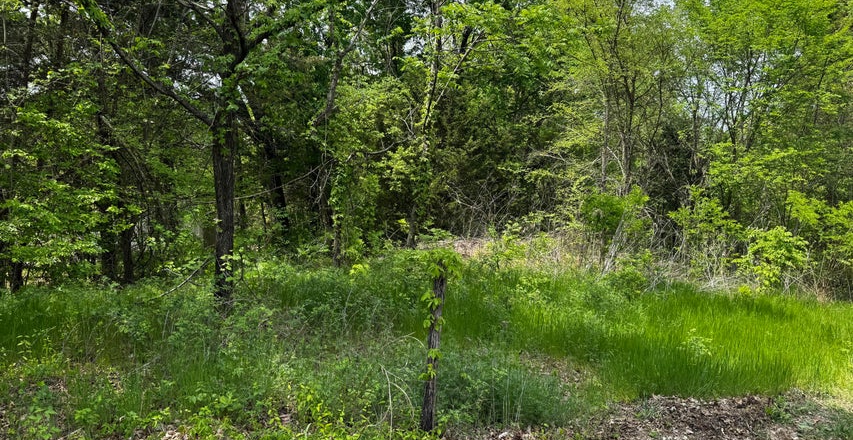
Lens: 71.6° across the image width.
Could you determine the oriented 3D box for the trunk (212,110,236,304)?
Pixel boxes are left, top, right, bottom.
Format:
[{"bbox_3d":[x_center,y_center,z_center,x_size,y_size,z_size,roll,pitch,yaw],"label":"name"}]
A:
[{"bbox_3d":[-3.150,-0.194,9.200,0.310,3.150,0.310,1,2,0],"label":"trunk"}]

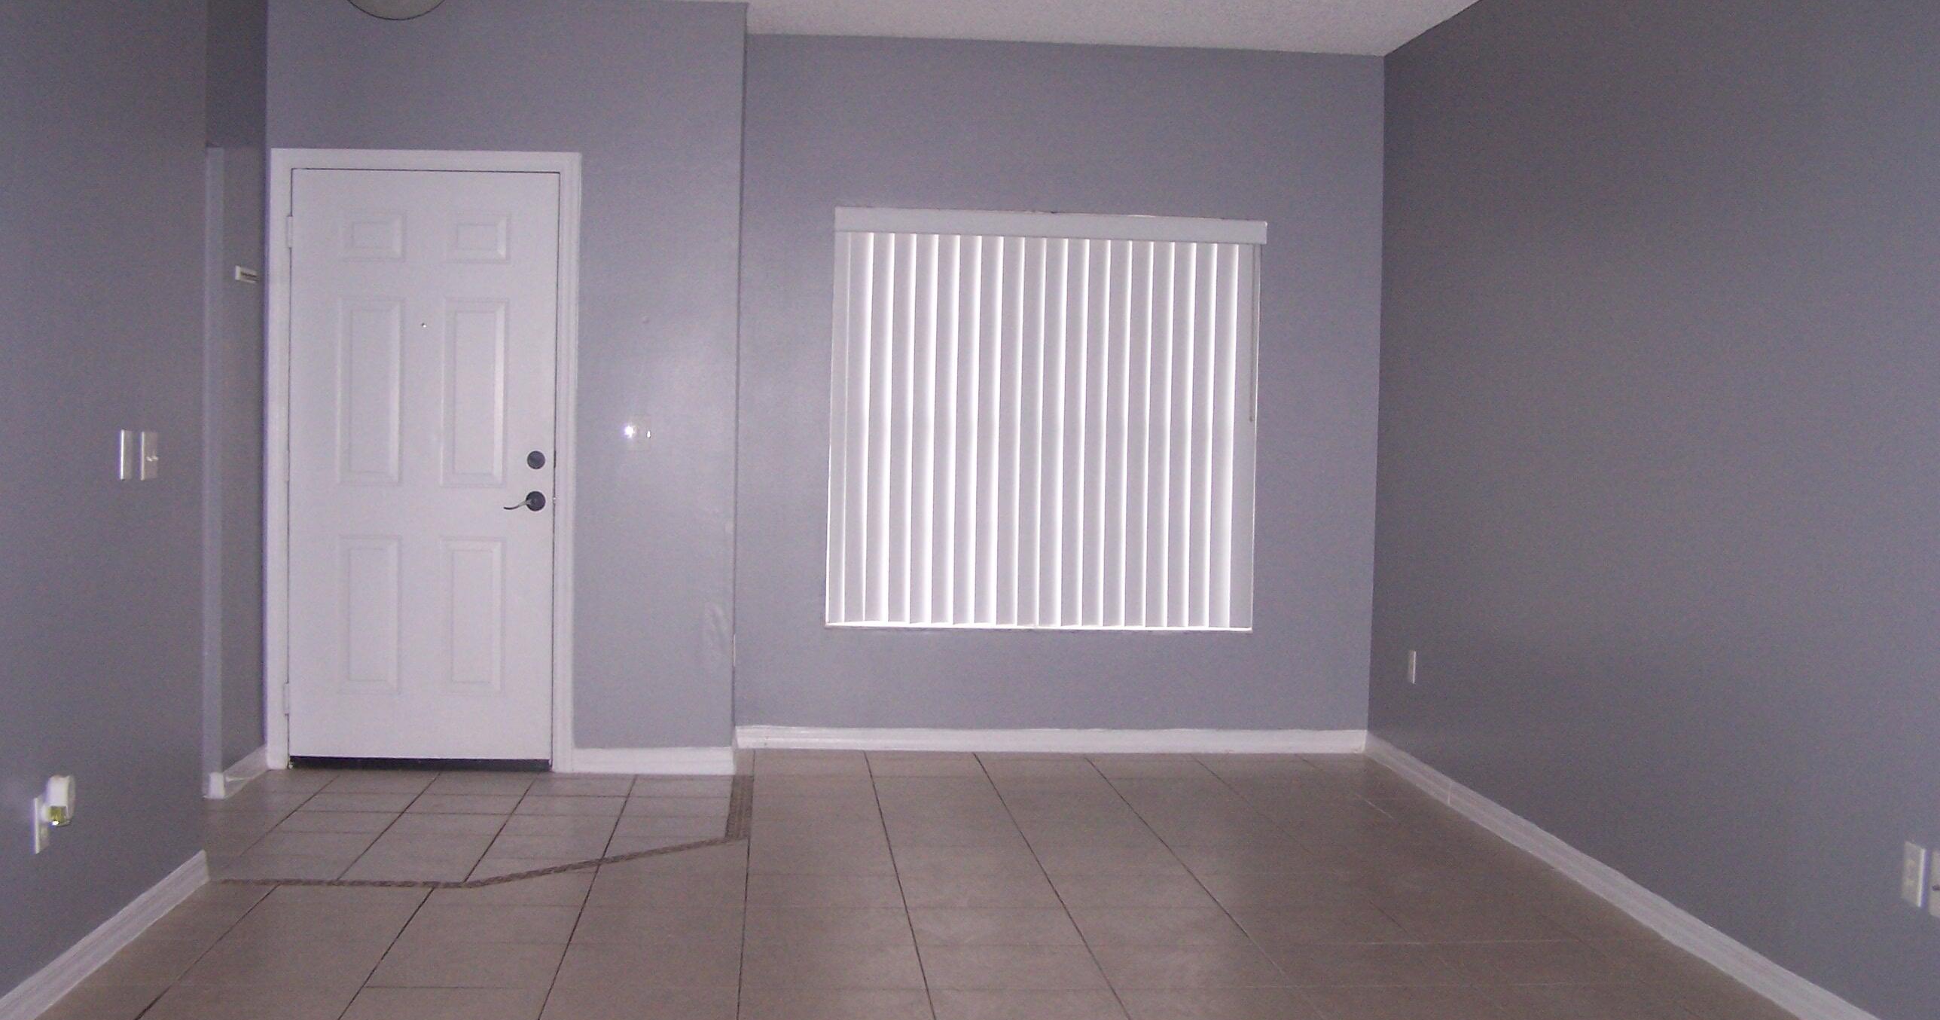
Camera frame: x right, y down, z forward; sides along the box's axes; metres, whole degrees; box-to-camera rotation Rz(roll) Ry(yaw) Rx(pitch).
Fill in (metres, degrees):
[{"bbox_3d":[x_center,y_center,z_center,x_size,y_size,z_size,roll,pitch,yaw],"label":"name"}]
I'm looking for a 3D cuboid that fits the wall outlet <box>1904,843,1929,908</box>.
[{"bbox_3d":[1.865,0.721,4.209,0.008,0.116,0.072,1,3,-5],"label":"wall outlet"}]

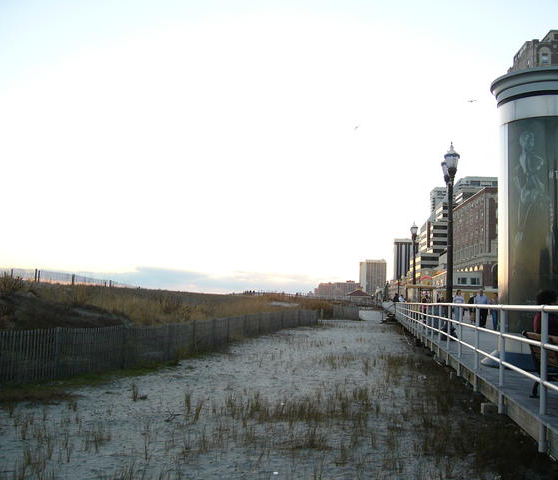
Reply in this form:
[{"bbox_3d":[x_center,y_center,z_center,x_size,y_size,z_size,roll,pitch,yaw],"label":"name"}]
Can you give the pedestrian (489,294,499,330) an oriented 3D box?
[{"bbox_3d":[9.117,3.025,27.275,0.480,1.570,0.360,-1,-6,33],"label":"pedestrian"}]

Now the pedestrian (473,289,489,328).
[{"bbox_3d":[9.308,3.136,29.685,0.540,1.790,0.360,1,-5,9],"label":"pedestrian"}]

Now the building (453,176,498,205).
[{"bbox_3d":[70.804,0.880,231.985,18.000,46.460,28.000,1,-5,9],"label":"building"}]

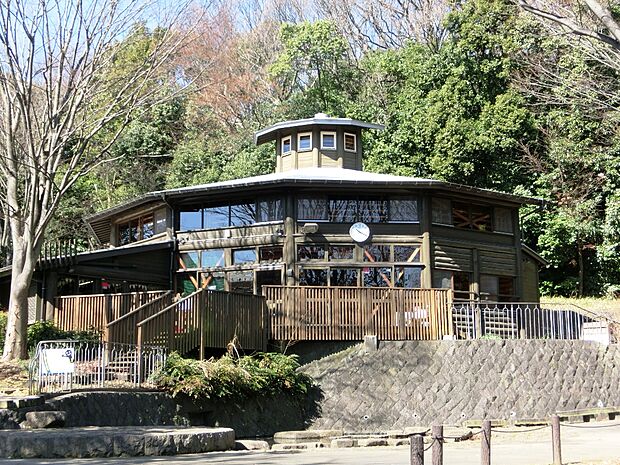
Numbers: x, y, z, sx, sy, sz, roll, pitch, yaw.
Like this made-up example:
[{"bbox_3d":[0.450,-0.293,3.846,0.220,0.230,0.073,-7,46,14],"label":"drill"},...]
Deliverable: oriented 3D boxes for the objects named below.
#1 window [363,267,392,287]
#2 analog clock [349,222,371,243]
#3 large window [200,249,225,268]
[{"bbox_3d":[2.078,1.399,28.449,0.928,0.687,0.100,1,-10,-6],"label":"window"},{"bbox_3d":[1.534,-0.001,28.428,0.633,0.619,0.120,1,-10,-6],"label":"analog clock"},{"bbox_3d":[-3.288,0.901,31.383,0.930,0.613,0.120,-5,-11,24],"label":"large window"}]

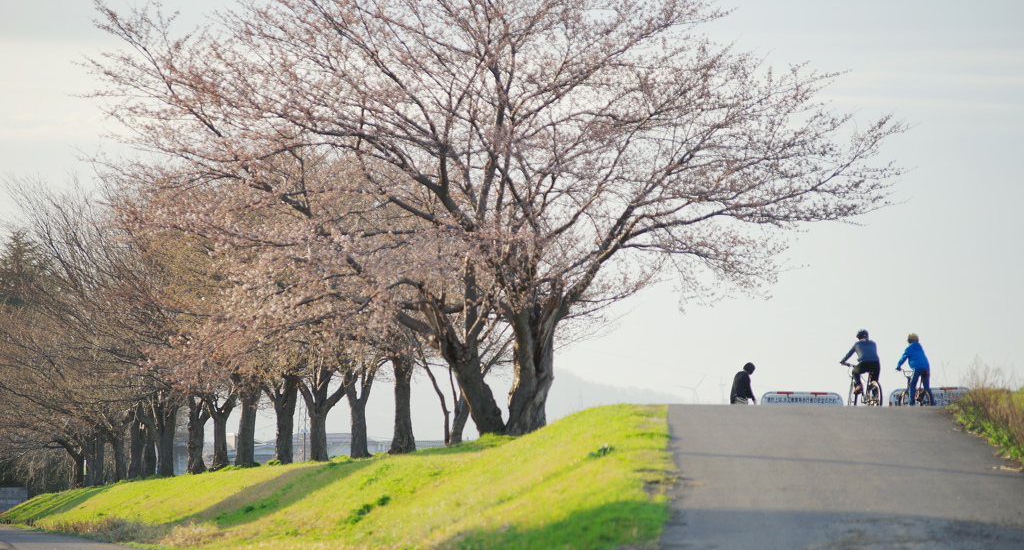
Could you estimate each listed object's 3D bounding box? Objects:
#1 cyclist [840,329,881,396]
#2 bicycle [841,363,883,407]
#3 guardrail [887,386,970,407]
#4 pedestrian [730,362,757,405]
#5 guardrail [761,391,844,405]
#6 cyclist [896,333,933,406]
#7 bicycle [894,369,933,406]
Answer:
[{"bbox_3d":[6.607,1.786,107.500,0.580,1.520,0.780,1,-2,-19],"label":"cyclist"},{"bbox_3d":[6.654,2.164,107.500,0.620,1.030,1.720,1,-2,-19],"label":"bicycle"},{"bbox_3d":[9.992,3.085,136.000,1.970,0.800,0.090,0,-2,6],"label":"guardrail"},{"bbox_3d":[4.889,2.627,120.000,0.480,1.550,0.480,1,-2,-29],"label":"pedestrian"},{"bbox_3d":[6.955,3.169,136.000,1.970,0.800,0.090,0,-2,2],"label":"guardrail"},{"bbox_3d":[7.708,1.898,108.500,0.560,1.580,0.680,1,-2,-19],"label":"cyclist"},{"bbox_3d":[7.727,2.242,108.500,0.620,0.930,1.470,1,-2,-20],"label":"bicycle"}]

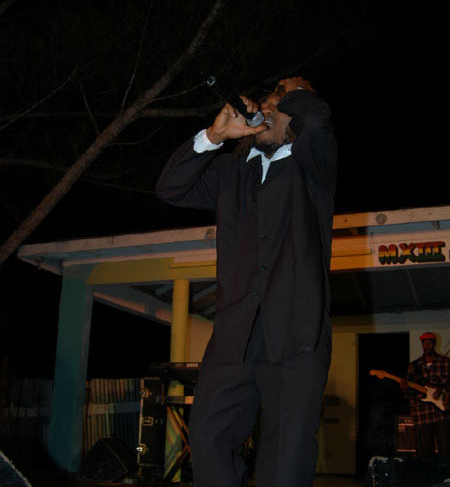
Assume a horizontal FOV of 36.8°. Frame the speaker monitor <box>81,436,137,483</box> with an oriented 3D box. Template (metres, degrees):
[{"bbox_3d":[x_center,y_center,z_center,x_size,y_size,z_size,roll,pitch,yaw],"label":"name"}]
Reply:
[{"bbox_3d":[-1.188,2.245,7.014,0.460,0.410,0.580,0,-15,4],"label":"speaker monitor"}]

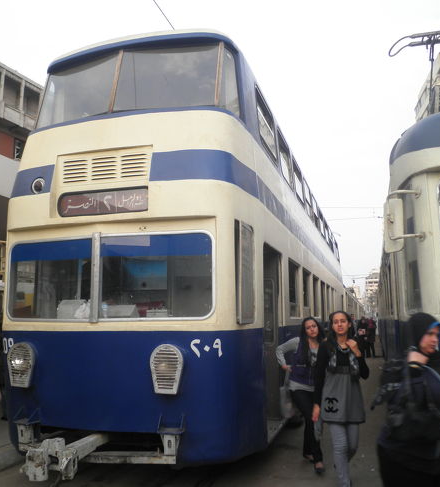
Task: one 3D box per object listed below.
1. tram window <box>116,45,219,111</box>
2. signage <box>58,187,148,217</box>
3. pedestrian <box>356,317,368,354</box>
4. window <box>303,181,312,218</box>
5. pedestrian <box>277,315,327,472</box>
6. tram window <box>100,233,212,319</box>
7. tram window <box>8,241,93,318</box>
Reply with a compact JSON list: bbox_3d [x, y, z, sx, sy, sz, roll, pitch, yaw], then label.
[{"bbox_3d":[-0.489,-1.573,4.609,0.987,0.708,0.100,-2,-21,7],"label":"tram window"},{"bbox_3d":[-1.032,-0.355,4.256,0.885,0.219,0.060,-3,-9,17],"label":"signage"},{"bbox_3d":[5.691,3.729,19.463,0.500,1.600,0.380,-3,-9,14],"label":"pedestrian"},{"bbox_3d":[1.591,-0.800,8.870,0.070,0.540,1.000,-7,-10,16],"label":"window"},{"bbox_3d":[0.964,1.658,5.489,0.560,1.610,0.450,0,-9,-5],"label":"pedestrian"},{"bbox_3d":[-0.529,0.266,4.029,0.974,0.735,0.070,-2,-9,9],"label":"tram window"},{"bbox_3d":[-1.512,0.324,4.324,0.965,0.735,0.070,-5,-9,24],"label":"tram window"}]

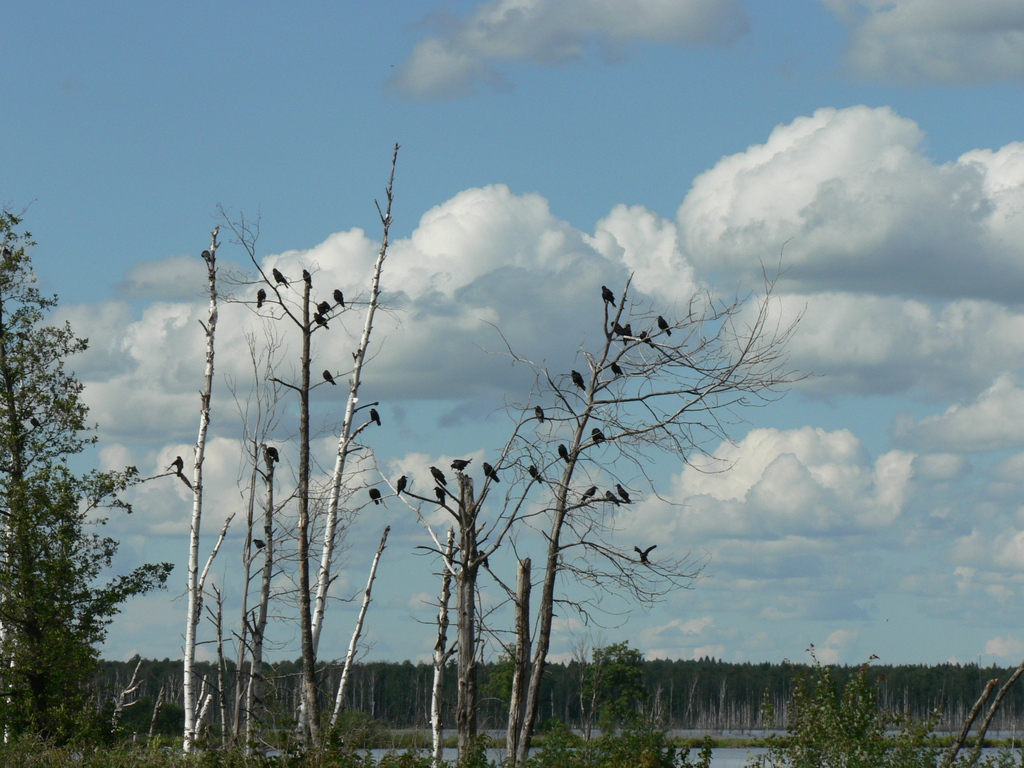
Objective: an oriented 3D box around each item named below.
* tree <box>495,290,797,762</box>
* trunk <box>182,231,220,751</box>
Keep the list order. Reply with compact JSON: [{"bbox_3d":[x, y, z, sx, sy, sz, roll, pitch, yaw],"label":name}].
[{"bbox_3d":[2.238,2.227,87.001,4.751,7.953,4.000,0,-4,0],"label":"tree"},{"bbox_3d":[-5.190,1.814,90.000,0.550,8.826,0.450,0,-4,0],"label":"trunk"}]

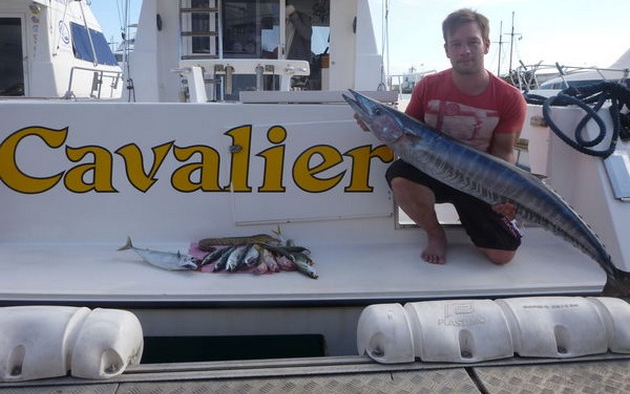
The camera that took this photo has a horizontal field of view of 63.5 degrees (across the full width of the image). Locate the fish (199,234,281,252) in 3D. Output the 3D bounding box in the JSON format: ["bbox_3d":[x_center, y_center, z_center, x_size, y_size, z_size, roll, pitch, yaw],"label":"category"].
[{"bbox_3d":[-0.358,0.209,2.418,0.385,0.085,0.110,-1,14,-8],"label":"fish"}]

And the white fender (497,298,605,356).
[{"bbox_3d":[0.849,0.461,1.849,0.345,0.190,0.190,0,14,-4],"label":"white fender"}]

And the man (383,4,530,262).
[{"bbox_3d":[0.630,-0.267,2.363,0.620,1.070,0.580,3,14,11],"label":"man"}]

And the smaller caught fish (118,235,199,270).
[{"bbox_3d":[-0.684,0.246,2.208,0.360,0.100,0.070,11,-20,19],"label":"smaller caught fish"}]

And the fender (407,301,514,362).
[{"bbox_3d":[0.505,0.464,1.825,0.345,0.190,0.190,0,14,-4],"label":"fender"}]

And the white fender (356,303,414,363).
[{"bbox_3d":[0.240,0.466,1.806,0.195,0.190,0.190,0,14,-4],"label":"white fender"}]

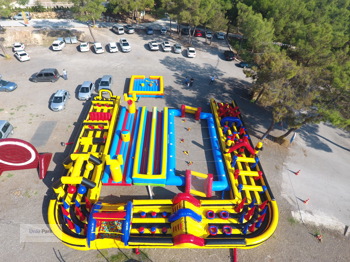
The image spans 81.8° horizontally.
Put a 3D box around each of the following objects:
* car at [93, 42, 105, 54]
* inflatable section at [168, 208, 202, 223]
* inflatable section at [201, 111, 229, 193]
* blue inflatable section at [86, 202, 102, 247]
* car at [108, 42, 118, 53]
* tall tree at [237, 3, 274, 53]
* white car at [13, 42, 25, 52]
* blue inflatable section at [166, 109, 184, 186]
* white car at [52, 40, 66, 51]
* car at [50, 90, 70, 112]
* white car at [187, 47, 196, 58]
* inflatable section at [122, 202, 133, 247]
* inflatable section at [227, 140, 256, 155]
[{"bbox_3d":[-16.389,-18.074,43.388,1.740,1.470,4.200,-15,47,-17],"label":"car"},{"bbox_3d":[0.860,7.123,16.854,2.650,1.750,0.600,1,44,-1],"label":"inflatable section"},{"bbox_3d":[4.400,1.650,24.350,1.900,1.000,12.400,0,42,-1],"label":"inflatable section"},{"bbox_3d":[-7.071,8.250,18.434,0.750,2.100,3.900,-1,46,0],"label":"blue inflatable section"},{"bbox_3d":[-13.888,-19.104,45.502,1.740,1.465,4.181,-12,47,-10],"label":"car"},{"bbox_3d":[16.703,-20.648,41.344,6.700,9.200,6.700,-1,46,0],"label":"tall tree"},{"bbox_3d":[-35.186,-19.042,45.643,1.737,1.457,4.162,-20,49,-18],"label":"white car"},{"bbox_3d":[-0.100,1.210,24.760,1.850,1.000,12.400,0,42,-1],"label":"blue inflatable section"},{"bbox_3d":[-26.058,-19.456,45.223,1.750,1.500,4.200,-6,45,-9],"label":"white car"},{"bbox_3d":[-18.169,-4.906,31.922,1.737,1.479,4.299,-5,46,-4],"label":"car"},{"bbox_3d":[3.750,-18.270,46.140,1.760,1.470,4.450,-2,42,-3],"label":"white car"},{"bbox_3d":[-4.034,7.900,17.557,0.570,1.600,3.450,-1,44,-3],"label":"inflatable section"},{"bbox_3d":[7.899,1.932,23.626,3.500,2.150,0.500,3,46,3],"label":"inflatable section"}]

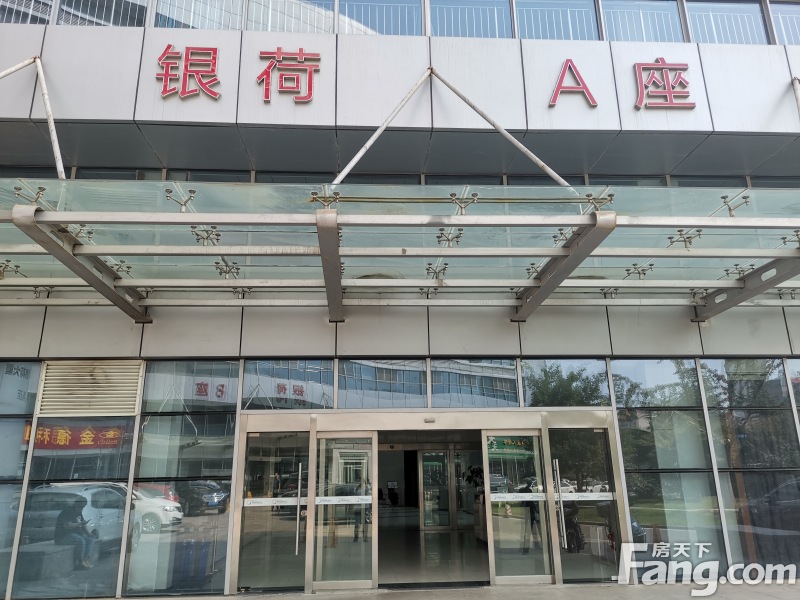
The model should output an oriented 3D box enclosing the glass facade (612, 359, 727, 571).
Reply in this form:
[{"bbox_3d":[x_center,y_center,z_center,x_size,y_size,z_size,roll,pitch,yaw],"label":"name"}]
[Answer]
[{"bbox_3d":[4.043,2.460,9.052,1.392,3.194,0.080,0,-17,-4],"label":"glass facade"}]

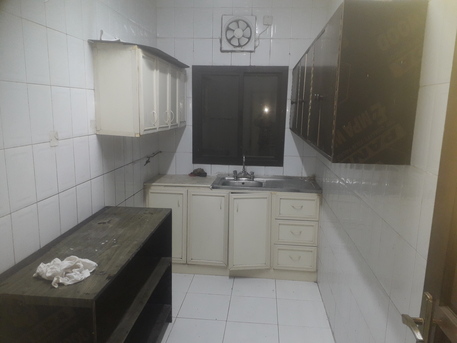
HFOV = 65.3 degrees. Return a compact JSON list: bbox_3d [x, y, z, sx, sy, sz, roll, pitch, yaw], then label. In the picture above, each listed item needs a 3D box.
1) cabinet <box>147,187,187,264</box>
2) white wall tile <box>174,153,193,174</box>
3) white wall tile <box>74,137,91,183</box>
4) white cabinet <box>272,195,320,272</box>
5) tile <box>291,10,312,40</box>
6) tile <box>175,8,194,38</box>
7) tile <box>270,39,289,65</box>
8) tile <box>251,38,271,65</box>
[{"bbox_3d":[-0.589,0.506,3.818,0.415,0.795,0.500,2,10,6],"label":"cabinet"},{"bbox_3d":[-0.487,-0.060,3.966,0.200,0.300,0.010,2,10,6],"label":"white wall tile"},{"bbox_3d":[-0.952,-0.073,2.321,0.015,0.300,0.200,2,10,5],"label":"white wall tile"},{"bbox_3d":[0.678,0.579,3.741,0.455,0.840,0.480,2,10,5],"label":"white cabinet"},{"bbox_3d":[0.737,-1.490,3.582,0.200,0.300,0.010,2,10,6],"label":"tile"},{"bbox_3d":[-0.457,-1.547,3.728,0.200,0.303,0.012,2,10,5],"label":"tile"},{"bbox_3d":[0.531,-1.216,3.676,0.200,0.284,0.015,2,10,5],"label":"tile"},{"bbox_3d":[0.333,-1.226,3.707,0.200,0.288,0.012,2,10,5],"label":"tile"}]

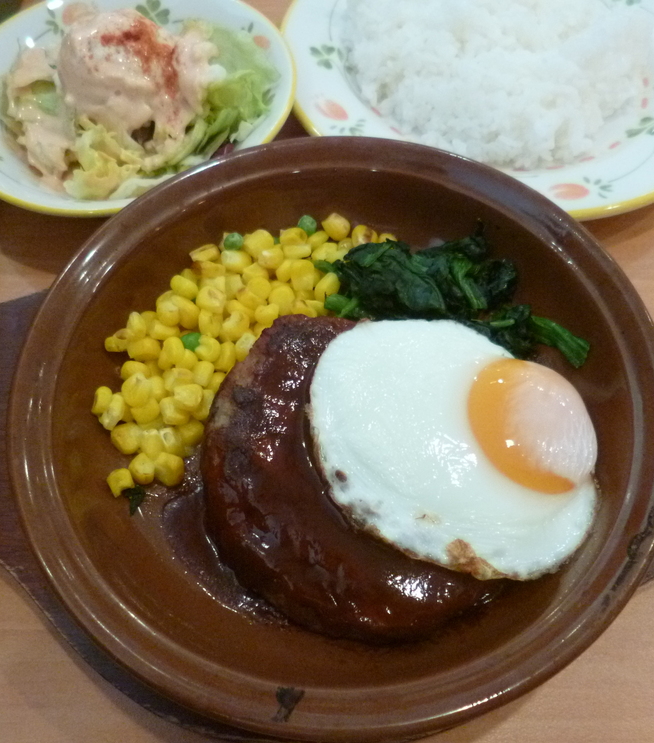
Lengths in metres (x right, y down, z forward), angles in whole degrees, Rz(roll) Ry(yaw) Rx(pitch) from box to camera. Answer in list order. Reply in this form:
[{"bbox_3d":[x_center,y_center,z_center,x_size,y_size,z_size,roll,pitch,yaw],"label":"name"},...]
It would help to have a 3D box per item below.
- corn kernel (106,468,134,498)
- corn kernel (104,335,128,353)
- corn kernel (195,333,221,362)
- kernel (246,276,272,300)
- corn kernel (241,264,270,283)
[{"bbox_3d":[-0.066,0.036,0.221,0.008,0.007,0.009,-19,66,-11],"label":"corn kernel"},{"bbox_3d":[-0.078,-0.010,0.255,0.009,0.006,0.006,0,64,-1],"label":"corn kernel"},{"bbox_3d":[-0.044,-0.008,0.250,0.010,0.007,0.008,44,77,6],"label":"corn kernel"},{"bbox_3d":[-0.025,-0.031,0.256,0.009,0.008,0.009,-10,63,-5],"label":"kernel"},{"bbox_3d":[-0.027,-0.038,0.265,0.010,0.007,0.008,10,64,4],"label":"corn kernel"}]

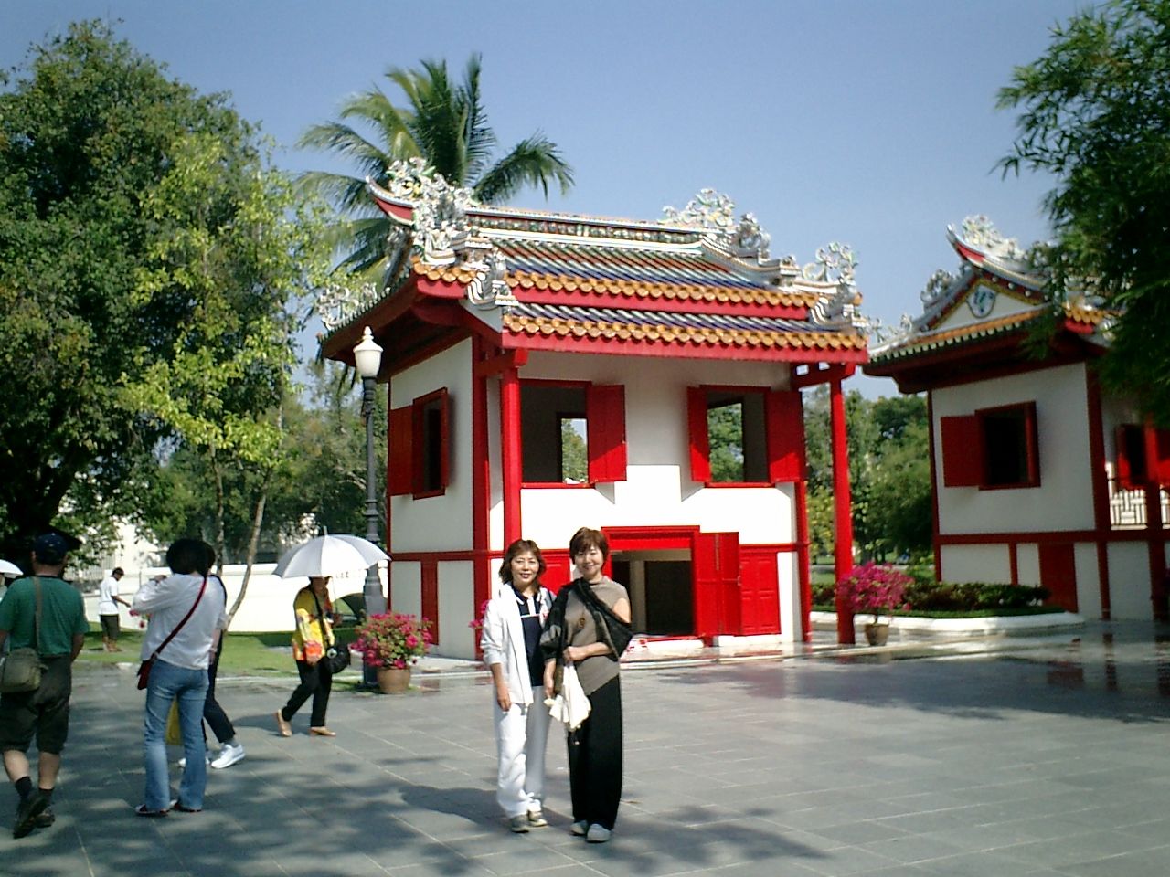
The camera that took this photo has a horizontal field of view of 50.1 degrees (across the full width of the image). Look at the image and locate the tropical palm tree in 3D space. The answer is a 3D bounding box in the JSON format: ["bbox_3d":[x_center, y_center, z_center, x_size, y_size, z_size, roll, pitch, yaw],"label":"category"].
[{"bbox_3d":[-3.256,-2.387,28.455,6.600,12.806,6.600,-2,-5,0],"label":"tropical palm tree"}]

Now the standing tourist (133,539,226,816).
[{"bbox_3d":[-2.493,1.437,7.662,0.500,1.610,0.420,0,-5,-18],"label":"standing tourist"}]

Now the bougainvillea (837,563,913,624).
[{"bbox_3d":[4.033,2.145,17.605,1.050,0.820,1.000,-2,-5,0],"label":"bougainvillea"}]

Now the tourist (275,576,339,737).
[{"bbox_3d":[-2.448,1.833,11.013,0.560,1.470,0.480,-3,-5,15],"label":"tourist"}]

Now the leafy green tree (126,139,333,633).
[{"bbox_3d":[-6.603,-0.871,23.016,3.700,9.100,3.500,1,-6,-25],"label":"leafy green tree"}]

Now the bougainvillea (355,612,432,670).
[{"bbox_3d":[-2.121,2.207,13.801,0.850,0.600,0.800,1,-6,-25],"label":"bougainvillea"}]

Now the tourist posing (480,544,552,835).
[{"bbox_3d":[-0.366,1.325,6.863,0.430,1.540,0.300,0,-5,-12],"label":"tourist posing"}]

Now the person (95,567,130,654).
[{"bbox_3d":[-8.418,3.056,22.300,0.550,1.520,0.470,0,-5,-18],"label":"person"}]

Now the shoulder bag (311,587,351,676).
[{"bbox_3d":[-2.245,1.705,11.030,0.300,0.720,0.200,2,-6,-37],"label":"shoulder bag"}]

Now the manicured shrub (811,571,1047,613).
[{"bbox_3d":[5.726,2.615,21.040,5.000,0.560,0.900,1,-6,-25],"label":"manicured shrub"}]

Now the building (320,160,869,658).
[{"bbox_3d":[0.090,-0.516,19.328,6.900,7.400,6.200,1,-6,-25],"label":"building"}]

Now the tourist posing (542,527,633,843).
[{"bbox_3d":[-0.004,1.292,6.724,0.480,1.610,0.360,-2,-5,3],"label":"tourist posing"}]

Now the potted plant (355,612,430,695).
[{"bbox_3d":[-2.099,2.307,13.670,0.860,0.880,0.820,-2,-5,0],"label":"potted plant"}]

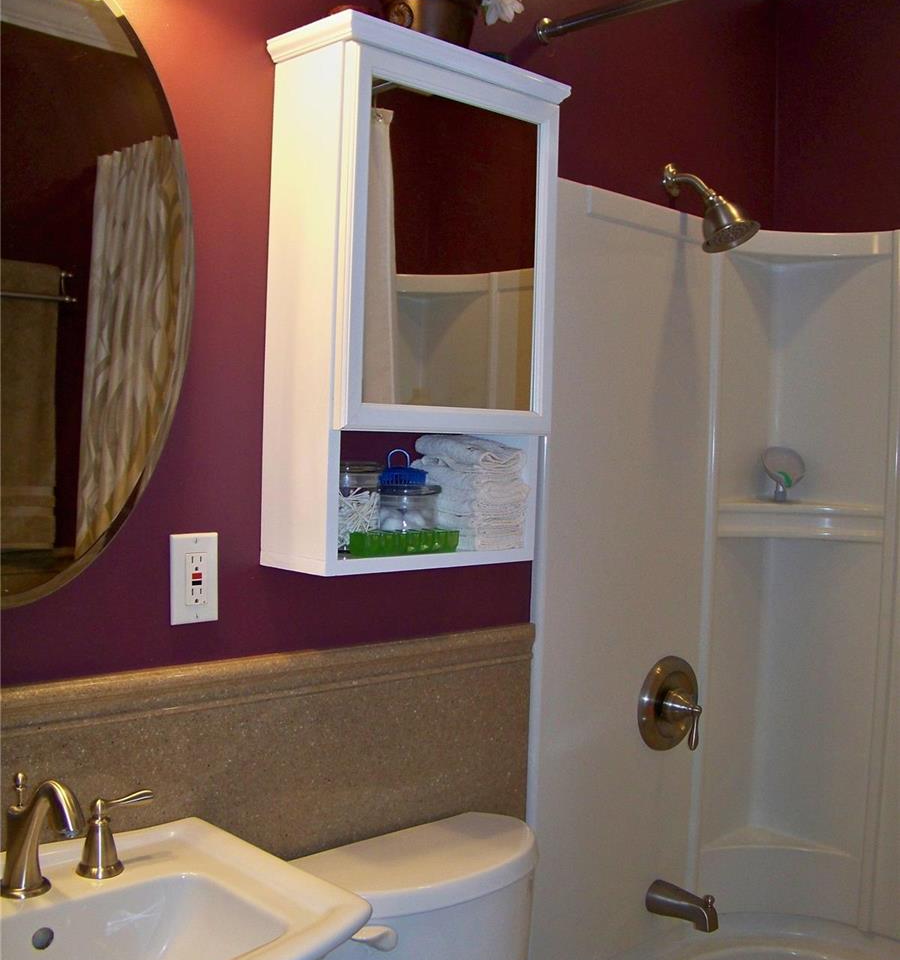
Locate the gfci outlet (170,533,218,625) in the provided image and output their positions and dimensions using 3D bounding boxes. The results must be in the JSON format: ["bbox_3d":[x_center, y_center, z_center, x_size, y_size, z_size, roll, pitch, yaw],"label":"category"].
[{"bbox_3d":[-0.331,0.128,1.485,0.070,0.114,0.009,0,3,-43],"label":"gfci outlet"}]

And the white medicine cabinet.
[{"bbox_3d":[-0.044,-0.230,1.610,0.405,0.698,0.179,0,3,-43],"label":"white medicine cabinet"}]

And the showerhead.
[{"bbox_3d":[0.461,-0.495,2.050,0.101,0.165,0.194,0,3,-43],"label":"showerhead"}]

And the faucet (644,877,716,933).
[{"bbox_3d":[0.426,0.786,2.119,0.059,0.075,0.149,0,3,-43],"label":"faucet"}]

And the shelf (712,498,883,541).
[{"bbox_3d":[0.693,0.081,2.298,0.308,0.075,0.157,2,2,5],"label":"shelf"}]

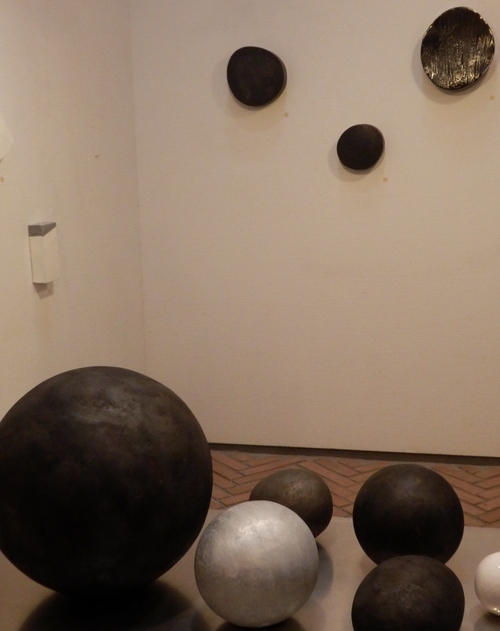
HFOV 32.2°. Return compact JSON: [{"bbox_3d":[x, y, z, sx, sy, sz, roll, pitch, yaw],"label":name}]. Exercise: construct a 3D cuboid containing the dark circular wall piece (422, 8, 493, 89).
[{"bbox_3d":[0.712,-0.912,2.971,0.246,0.275,0.060,1,11,13],"label":"dark circular wall piece"}]

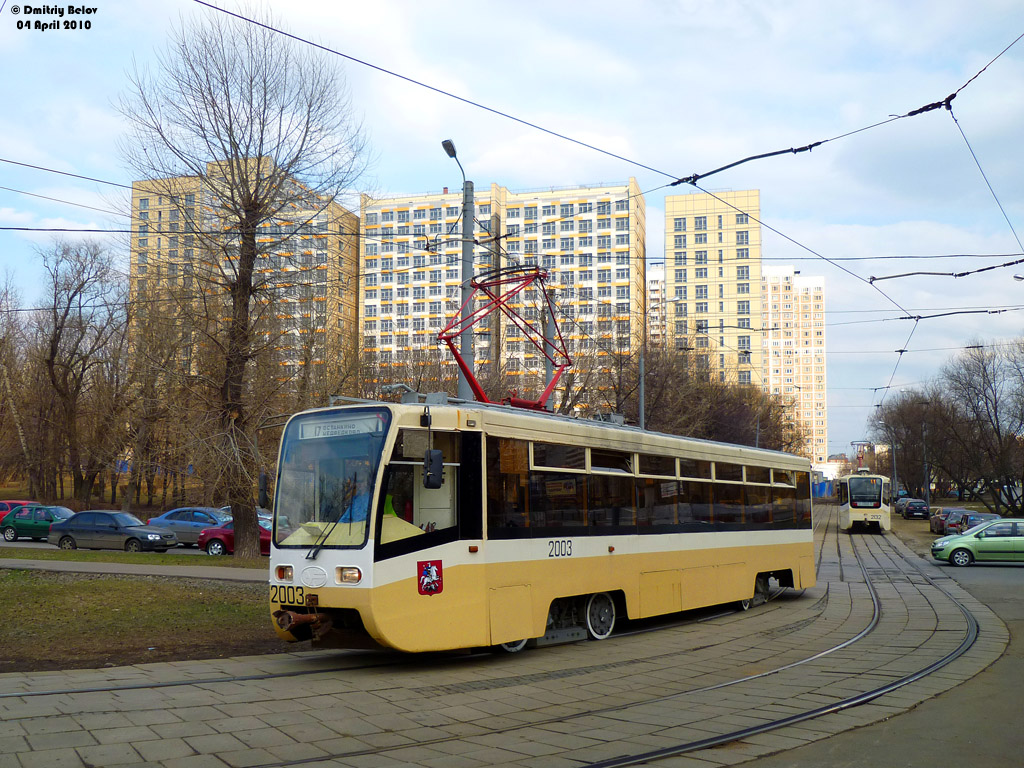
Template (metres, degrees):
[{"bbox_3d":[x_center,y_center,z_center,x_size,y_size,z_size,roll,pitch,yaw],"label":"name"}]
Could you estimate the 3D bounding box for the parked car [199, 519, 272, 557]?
[{"bbox_3d":[-7.450,4.580,28.284,4.400,1.450,1.730,-2,-7,20],"label":"parked car"}]

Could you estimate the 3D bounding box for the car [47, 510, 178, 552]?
[{"bbox_3d":[-13.150,4.867,30.381,4.240,1.395,1.670,-2,-7,17],"label":"car"}]

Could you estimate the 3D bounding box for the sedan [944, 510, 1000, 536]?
[{"bbox_3d":[22.600,6.900,45.584,1.680,1.450,4.200,-2,-7,20],"label":"sedan"}]

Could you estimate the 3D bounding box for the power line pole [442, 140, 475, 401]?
[{"bbox_3d":[-1.240,-0.589,21.617,0.750,10.650,0.500,0,-7,0],"label":"power line pole"}]

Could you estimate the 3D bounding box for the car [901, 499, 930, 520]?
[{"bbox_3d":[29.900,9.230,68.084,1.750,1.450,4.300,-2,-7,19],"label":"car"}]

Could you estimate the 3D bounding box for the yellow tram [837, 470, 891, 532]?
[{"bbox_3d":[20.430,6.786,53.394,2.500,3.350,15.300,-2,-7,20],"label":"yellow tram"}]

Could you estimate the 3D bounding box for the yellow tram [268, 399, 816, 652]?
[{"bbox_3d":[2.254,2.611,16.856,2.500,3.350,15.300,-5,-10,36],"label":"yellow tram"}]

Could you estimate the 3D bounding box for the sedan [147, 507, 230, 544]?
[{"bbox_3d":[-10.700,5.120,32.784,4.450,1.450,1.730,-2,-7,17],"label":"sedan"}]

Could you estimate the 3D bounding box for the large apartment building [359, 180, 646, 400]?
[{"bbox_3d":[-1.200,-6.740,192.919,56.000,62.500,20.000,-2,-7,13],"label":"large apartment building"}]

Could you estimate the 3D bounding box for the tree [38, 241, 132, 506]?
[{"bbox_3d":[-22.900,-0.797,48.822,5.100,14.200,5.000,0,-7,0],"label":"tree"}]

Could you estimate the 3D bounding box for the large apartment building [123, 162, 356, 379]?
[{"bbox_3d":[-58.200,-8.175,199.879,49.000,67.000,29.000,-2,-7,13],"label":"large apartment building"}]

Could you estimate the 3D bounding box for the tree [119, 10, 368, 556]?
[{"bbox_3d":[-8.100,-3.273,27.473,7.500,16.800,7.300,0,-7,0],"label":"tree"}]

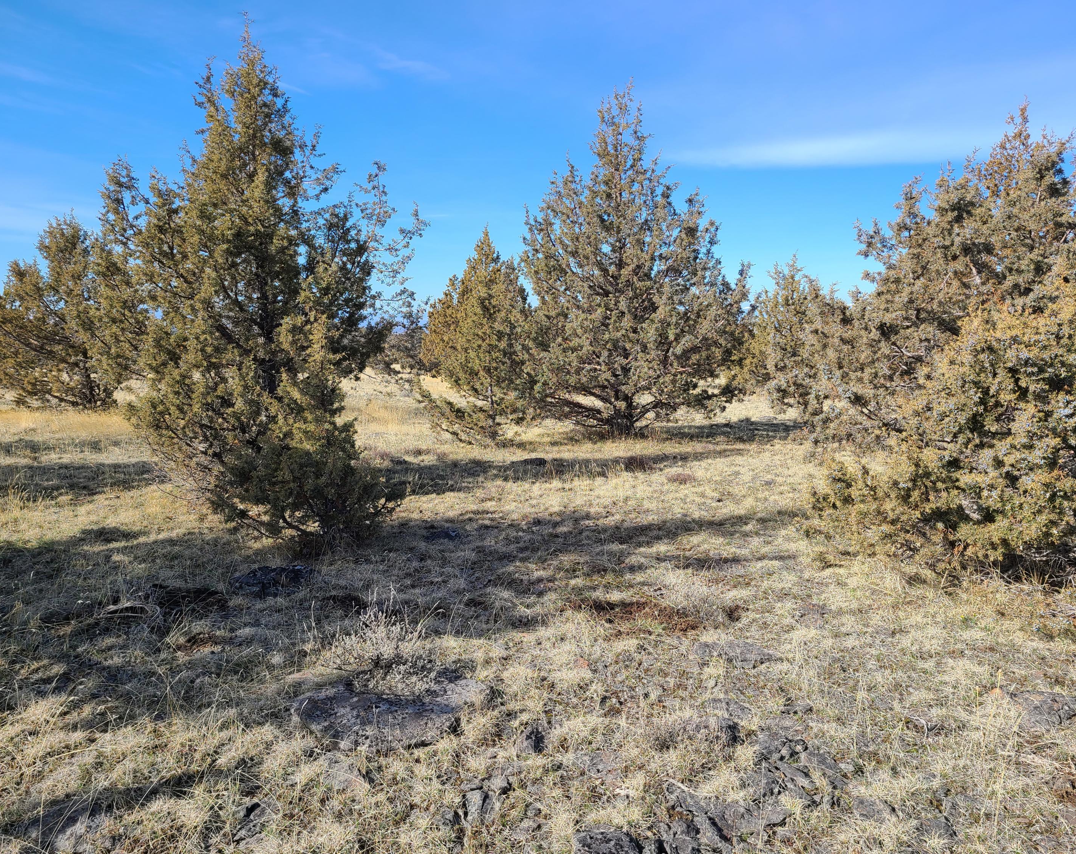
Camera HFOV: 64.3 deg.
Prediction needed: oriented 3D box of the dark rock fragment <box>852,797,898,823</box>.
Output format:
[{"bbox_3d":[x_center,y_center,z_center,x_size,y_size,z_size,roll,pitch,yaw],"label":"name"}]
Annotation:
[{"bbox_3d":[1.105,1.255,2.807,0.140,0.036,0.095,1,6,10],"label":"dark rock fragment"}]

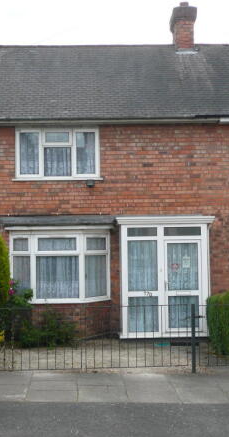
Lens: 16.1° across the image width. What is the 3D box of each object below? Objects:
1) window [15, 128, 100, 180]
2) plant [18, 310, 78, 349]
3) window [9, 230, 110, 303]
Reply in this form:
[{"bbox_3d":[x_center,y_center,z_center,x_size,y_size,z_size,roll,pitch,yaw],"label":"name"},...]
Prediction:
[{"bbox_3d":[-1.211,-1.371,17.239,1.820,1.120,0.130,-1,-2,-1],"label":"window"},{"bbox_3d":[-1.295,2.138,15.755,1.150,0.680,0.850,-1,-2,-1],"label":"plant"},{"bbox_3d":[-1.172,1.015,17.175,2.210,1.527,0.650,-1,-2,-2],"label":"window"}]

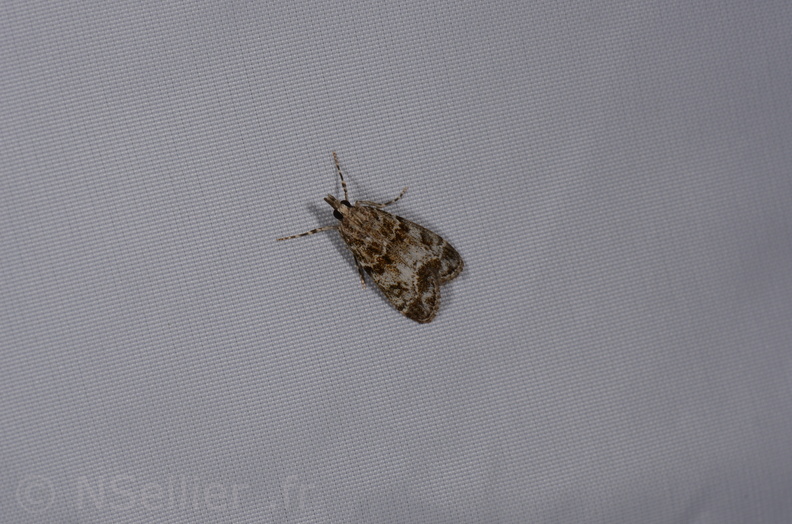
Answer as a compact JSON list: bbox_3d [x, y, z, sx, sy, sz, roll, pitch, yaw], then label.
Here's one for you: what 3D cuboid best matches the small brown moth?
[{"bbox_3d":[-0.001,-0.001,0.184,0.012,0.008,0.003,38,-9,-11],"label":"small brown moth"}]

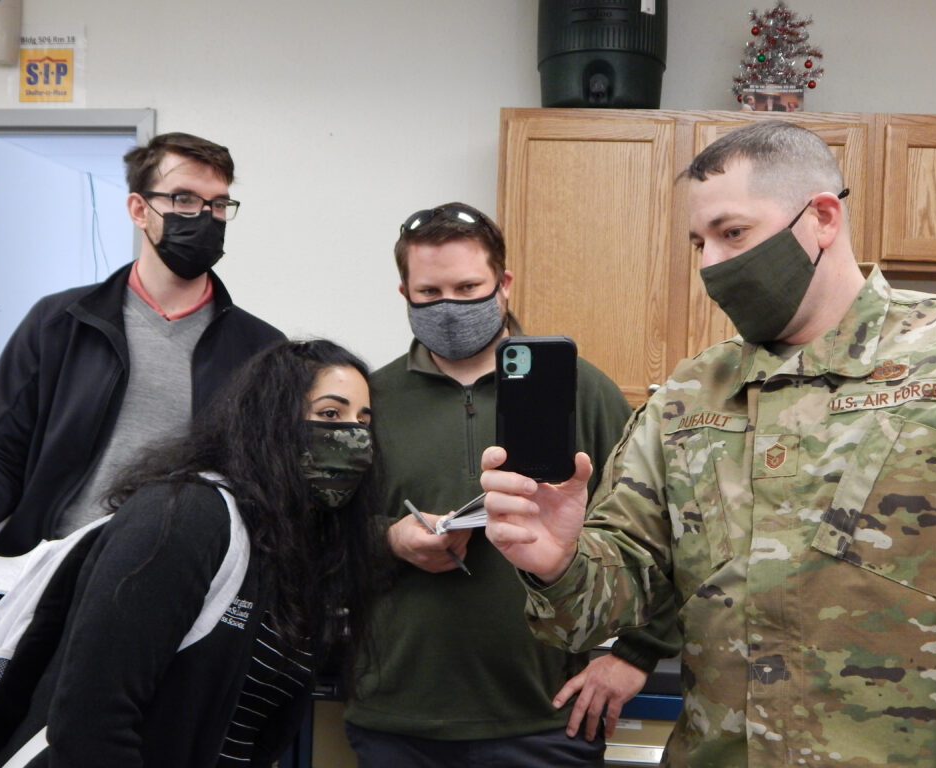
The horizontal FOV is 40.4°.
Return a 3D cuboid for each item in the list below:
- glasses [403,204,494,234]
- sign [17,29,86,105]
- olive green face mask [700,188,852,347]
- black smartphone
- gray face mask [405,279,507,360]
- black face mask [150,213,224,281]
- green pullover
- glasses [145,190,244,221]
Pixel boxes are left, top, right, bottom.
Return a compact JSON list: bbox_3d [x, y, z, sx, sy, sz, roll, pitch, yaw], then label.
[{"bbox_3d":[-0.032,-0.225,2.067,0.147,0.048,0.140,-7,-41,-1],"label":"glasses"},{"bbox_3d":[-1.154,-0.874,3.500,0.205,0.230,0.008,2,1,5],"label":"sign"},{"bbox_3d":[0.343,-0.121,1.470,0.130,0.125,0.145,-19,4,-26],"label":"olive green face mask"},{"bbox_3d":[0.070,0.027,1.305,0.082,0.157,0.012,0,20,0],"label":"black smartphone"},{"bbox_3d":[-0.020,-0.092,2.010,0.150,0.110,0.095,-5,13,6],"label":"gray face mask"},{"bbox_3d":[-0.462,-0.236,2.170,0.132,0.120,0.090,1,9,-44],"label":"black face mask"},{"bbox_3d":[0.072,0.242,2.060,0.540,0.645,0.330,2,1,6],"label":"green pullover"},{"bbox_3d":[-0.492,-0.309,2.210,0.142,0.045,0.145,1,7,-44],"label":"glasses"}]

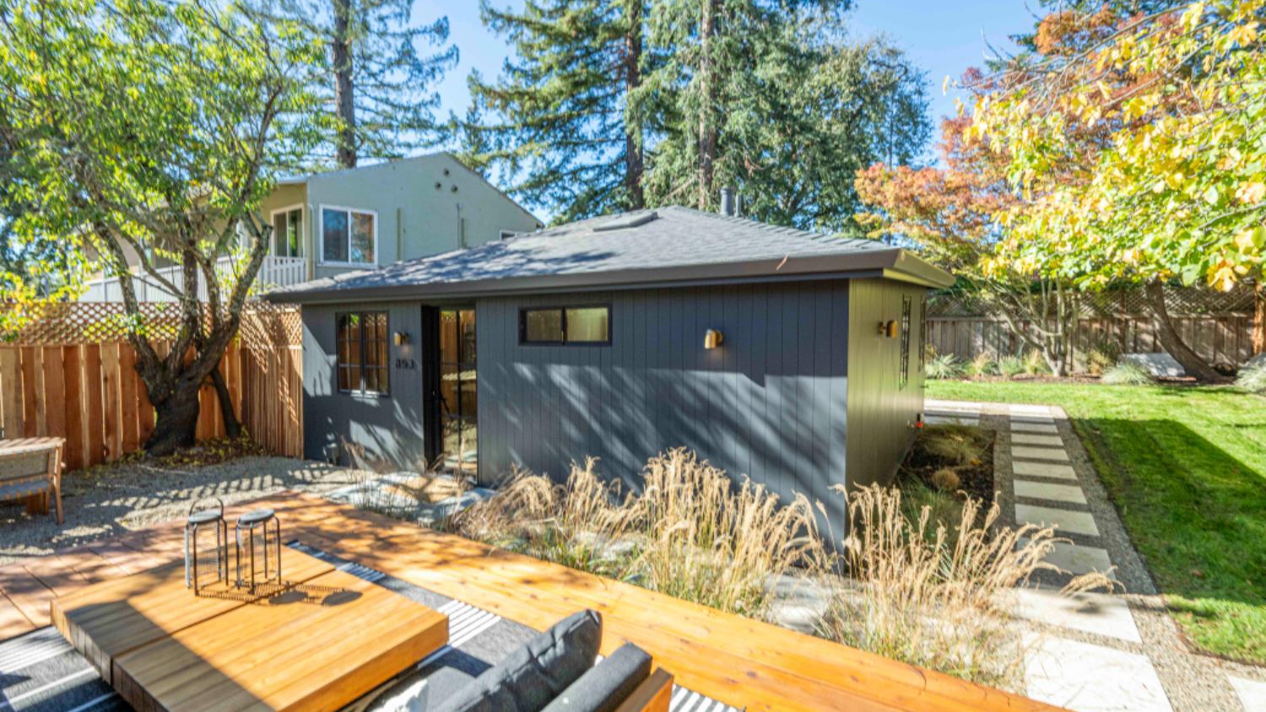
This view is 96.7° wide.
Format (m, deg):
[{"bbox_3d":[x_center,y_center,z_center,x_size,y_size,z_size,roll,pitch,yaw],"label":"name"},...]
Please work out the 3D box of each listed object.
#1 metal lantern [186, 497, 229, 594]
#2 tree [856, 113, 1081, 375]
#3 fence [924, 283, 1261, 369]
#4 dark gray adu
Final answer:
[{"bbox_3d":[-2.446,1.075,3.226,0.138,0.500,0.138,1,4,32],"label":"metal lantern"},{"bbox_3d":[9.013,-2.867,14.300,6.100,6.800,5.800,1,4,32],"label":"tree"},{"bbox_3d":[11.860,-0.734,15.436,7.541,2.270,0.120,1,4,32],"label":"fence"},{"bbox_3d":[0.293,-0.429,8.538,7.653,3.532,7.003,1,4,32],"label":"dark gray adu"}]

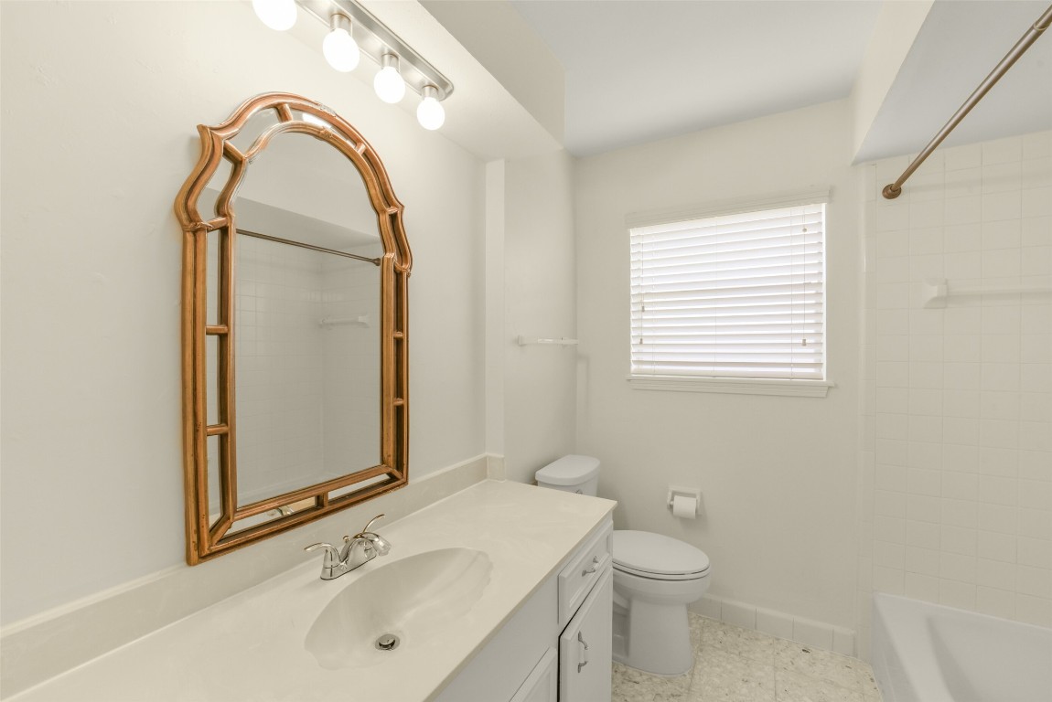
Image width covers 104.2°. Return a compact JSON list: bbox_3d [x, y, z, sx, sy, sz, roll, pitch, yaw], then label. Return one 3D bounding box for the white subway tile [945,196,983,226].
[{"bbox_3d":[1.735,-0.556,1.624,0.107,0.108,0.009,0,1,27],"label":"white subway tile"}]

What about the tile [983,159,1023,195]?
[{"bbox_3d":[1.844,-0.669,1.586,0.108,0.108,0.008,0,1,26],"label":"tile"}]

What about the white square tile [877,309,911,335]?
[{"bbox_3d":[1.536,-0.121,1.721,0.108,0.108,0.009,0,1,27],"label":"white square tile"}]

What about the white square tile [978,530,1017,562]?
[{"bbox_3d":[1.830,0.759,1.591,0.107,0.108,0.010,0,0,27],"label":"white square tile"}]

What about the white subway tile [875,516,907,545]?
[{"bbox_3d":[1.544,0.757,1.736,0.107,0.108,0.010,0,0,27],"label":"white subway tile"}]

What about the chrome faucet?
[{"bbox_3d":[-0.415,0.519,1.065,0.185,0.108,0.240,0,0,30],"label":"chrome faucet"}]

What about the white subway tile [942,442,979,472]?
[{"bbox_3d":[1.732,0.429,1.634,0.107,0.108,0.009,0,1,27],"label":"white subway tile"}]

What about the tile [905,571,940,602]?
[{"bbox_3d":[1.628,0.970,1.682,0.108,0.105,0.009,0,1,27],"label":"tile"}]

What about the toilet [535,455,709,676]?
[{"bbox_3d":[0.472,0.951,1.918,0.730,0.765,0.430,0,1,28],"label":"toilet"}]

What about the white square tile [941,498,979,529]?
[{"bbox_3d":[1.744,0.653,1.648,0.108,0.108,0.008,0,1,26],"label":"white square tile"}]

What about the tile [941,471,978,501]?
[{"bbox_3d":[1.732,0.539,1.635,0.107,0.108,0.009,0,1,27],"label":"tile"}]

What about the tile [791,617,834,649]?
[{"bbox_3d":[1.308,1.288,1.867,0.151,0.112,0.010,0,1,26],"label":"tile"}]

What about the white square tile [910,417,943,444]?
[{"bbox_3d":[1.629,0.316,1.676,0.108,0.108,0.009,0,1,27],"label":"white square tile"}]

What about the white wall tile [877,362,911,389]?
[{"bbox_3d":[1.557,0.100,1.742,0.107,0.108,0.009,0,0,30],"label":"white wall tile"}]

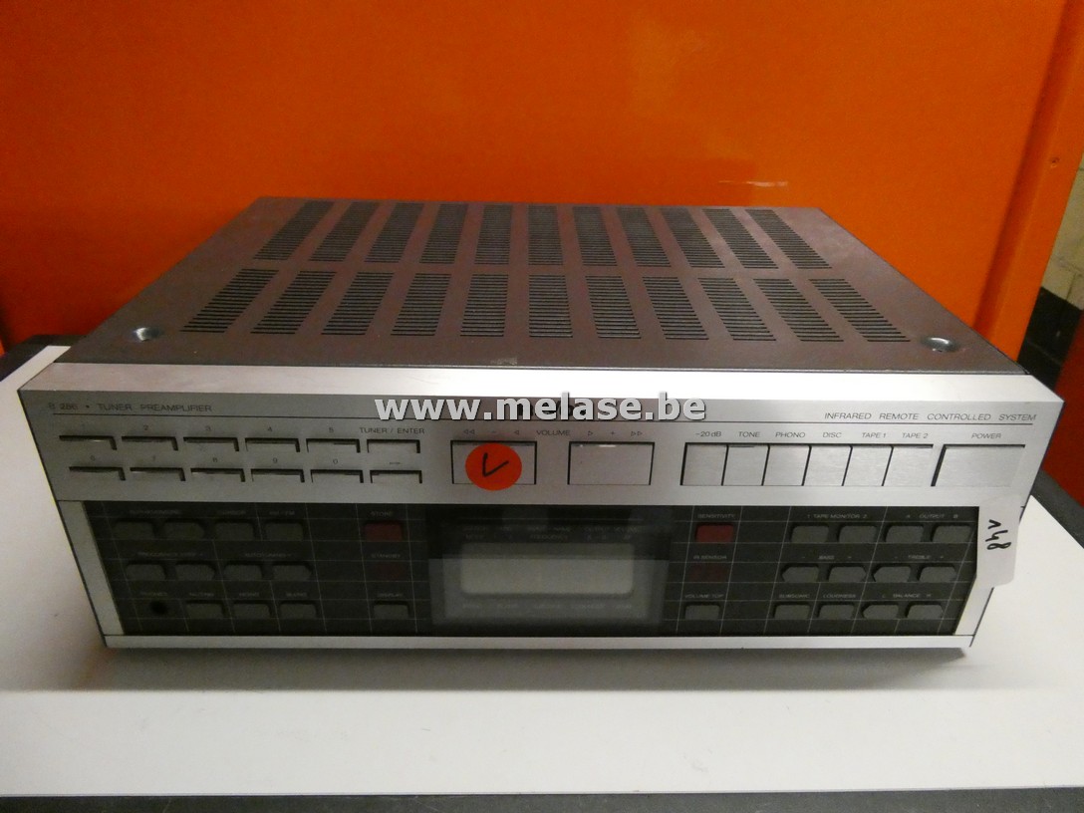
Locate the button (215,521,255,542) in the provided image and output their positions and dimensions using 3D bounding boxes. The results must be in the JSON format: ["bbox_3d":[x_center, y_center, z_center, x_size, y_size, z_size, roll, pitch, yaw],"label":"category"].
[{"bbox_3d":[-0.145,0.059,0.356,0.017,0.010,0.004,1,28,-1],"label":"button"}]

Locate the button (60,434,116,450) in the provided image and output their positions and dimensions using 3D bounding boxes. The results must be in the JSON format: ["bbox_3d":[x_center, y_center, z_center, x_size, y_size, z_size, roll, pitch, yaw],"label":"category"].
[{"bbox_3d":[-0.199,0.017,0.330,0.021,0.006,0.004,1,30,-1],"label":"button"}]

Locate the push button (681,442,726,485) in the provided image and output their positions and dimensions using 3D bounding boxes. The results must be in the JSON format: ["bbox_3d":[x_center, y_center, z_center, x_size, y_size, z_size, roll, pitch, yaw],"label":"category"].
[{"bbox_3d":[0.074,0.026,0.343,0.018,0.022,0.005,1,29,-2],"label":"push button"}]

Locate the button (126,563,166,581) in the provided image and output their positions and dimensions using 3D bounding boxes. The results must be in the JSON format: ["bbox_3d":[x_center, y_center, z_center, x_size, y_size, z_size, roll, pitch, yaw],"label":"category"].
[{"bbox_3d":[-0.192,0.080,0.367,0.017,0.011,0.005,1,29,-2],"label":"button"}]

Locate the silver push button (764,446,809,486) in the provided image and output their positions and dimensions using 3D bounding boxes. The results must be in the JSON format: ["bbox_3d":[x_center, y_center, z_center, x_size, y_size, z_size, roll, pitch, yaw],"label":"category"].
[{"bbox_3d":[0.110,0.026,0.341,0.018,0.021,0.005,1,29,-1],"label":"silver push button"}]

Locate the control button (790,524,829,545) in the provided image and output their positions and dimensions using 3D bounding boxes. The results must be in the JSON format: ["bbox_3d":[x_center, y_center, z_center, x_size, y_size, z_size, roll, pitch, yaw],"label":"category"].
[{"bbox_3d":[0.129,0.061,0.361,0.017,0.011,0.004,1,29,-1],"label":"control button"}]

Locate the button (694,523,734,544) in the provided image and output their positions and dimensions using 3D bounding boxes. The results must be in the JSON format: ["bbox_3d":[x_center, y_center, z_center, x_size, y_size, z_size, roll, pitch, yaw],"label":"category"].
[{"bbox_3d":[0.083,0.060,0.362,0.018,0.011,0.005,1,29,-2],"label":"button"}]

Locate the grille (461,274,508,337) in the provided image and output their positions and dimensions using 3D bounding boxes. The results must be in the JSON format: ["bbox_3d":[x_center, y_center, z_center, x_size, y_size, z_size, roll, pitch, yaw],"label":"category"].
[{"bbox_3d":[-0.030,-0.056,0.415,0.022,0.002,0.091,1,29,-1],"label":"grille"}]

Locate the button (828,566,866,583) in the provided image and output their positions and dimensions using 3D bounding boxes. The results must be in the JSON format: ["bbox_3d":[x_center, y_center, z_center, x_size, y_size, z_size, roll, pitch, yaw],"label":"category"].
[{"bbox_3d":[0.150,0.082,0.371,0.018,0.009,0.004,1,30,-1],"label":"button"}]

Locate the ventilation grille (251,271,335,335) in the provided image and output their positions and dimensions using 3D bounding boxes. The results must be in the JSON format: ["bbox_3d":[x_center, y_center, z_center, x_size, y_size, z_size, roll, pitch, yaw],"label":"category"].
[{"bbox_3d":[-0.134,-0.058,0.414,0.021,0.002,0.092,1,29,-1],"label":"ventilation grille"}]

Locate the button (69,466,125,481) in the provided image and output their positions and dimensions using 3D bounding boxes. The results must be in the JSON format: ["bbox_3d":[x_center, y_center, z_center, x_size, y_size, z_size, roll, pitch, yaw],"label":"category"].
[{"bbox_3d":[-0.202,0.030,0.342,0.023,0.007,0.005,1,30,-1],"label":"button"}]

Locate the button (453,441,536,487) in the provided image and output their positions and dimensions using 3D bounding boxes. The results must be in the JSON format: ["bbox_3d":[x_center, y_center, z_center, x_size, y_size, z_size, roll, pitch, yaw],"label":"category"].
[{"bbox_3d":[-0.021,0.025,0.340,0.037,0.022,0.005,1,29,-2],"label":"button"}]

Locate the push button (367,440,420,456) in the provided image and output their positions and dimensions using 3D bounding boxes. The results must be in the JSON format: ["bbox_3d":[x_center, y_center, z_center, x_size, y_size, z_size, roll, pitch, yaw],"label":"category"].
[{"bbox_3d":[-0.066,0.018,0.334,0.023,0.007,0.004,1,29,-1],"label":"push button"}]

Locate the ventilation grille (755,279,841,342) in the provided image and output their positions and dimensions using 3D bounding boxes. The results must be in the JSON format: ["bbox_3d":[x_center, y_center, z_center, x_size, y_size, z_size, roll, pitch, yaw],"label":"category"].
[{"bbox_3d":[0.141,-0.055,0.419,0.022,0.003,0.089,1,30,-1],"label":"ventilation grille"}]

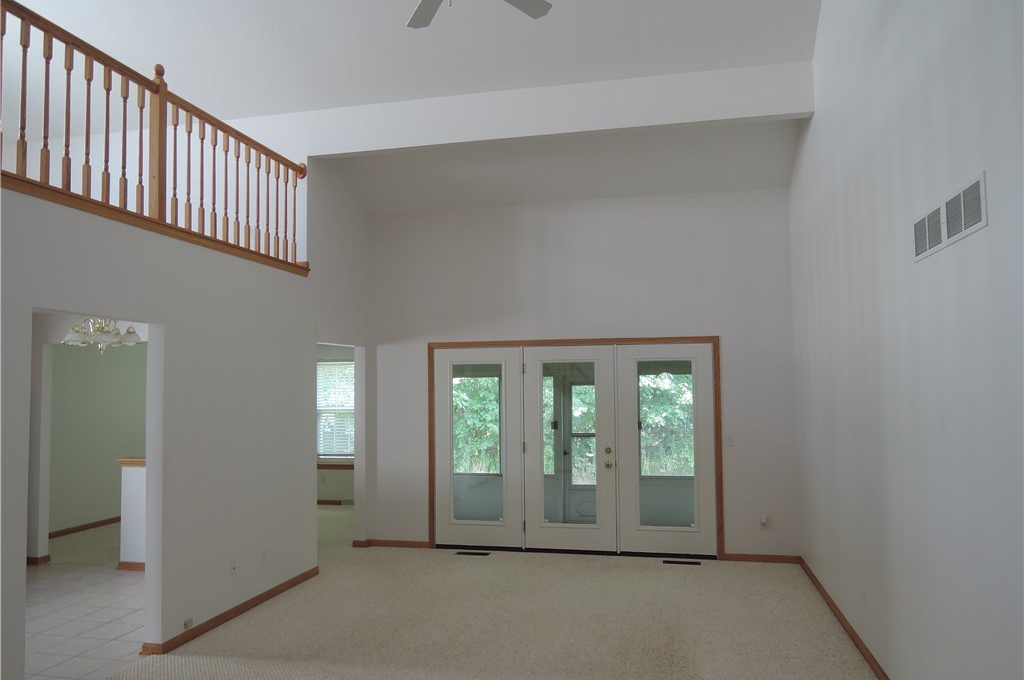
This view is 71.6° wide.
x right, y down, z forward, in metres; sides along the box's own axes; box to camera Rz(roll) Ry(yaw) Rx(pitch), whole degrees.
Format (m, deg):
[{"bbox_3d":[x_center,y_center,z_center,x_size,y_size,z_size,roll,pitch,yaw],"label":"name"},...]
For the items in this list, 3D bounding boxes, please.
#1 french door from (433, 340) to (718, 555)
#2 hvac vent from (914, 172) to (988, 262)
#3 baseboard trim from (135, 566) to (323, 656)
[{"bbox_3d":[0.574,1.066,7.159,2.873,2.057,0.100,-1,-4,13],"label":"french door"},{"bbox_3d":[1.772,-0.480,2.899,0.020,0.203,0.810,-1,-4,13],"label":"hvac vent"},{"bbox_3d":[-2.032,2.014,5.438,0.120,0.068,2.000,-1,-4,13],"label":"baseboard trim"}]

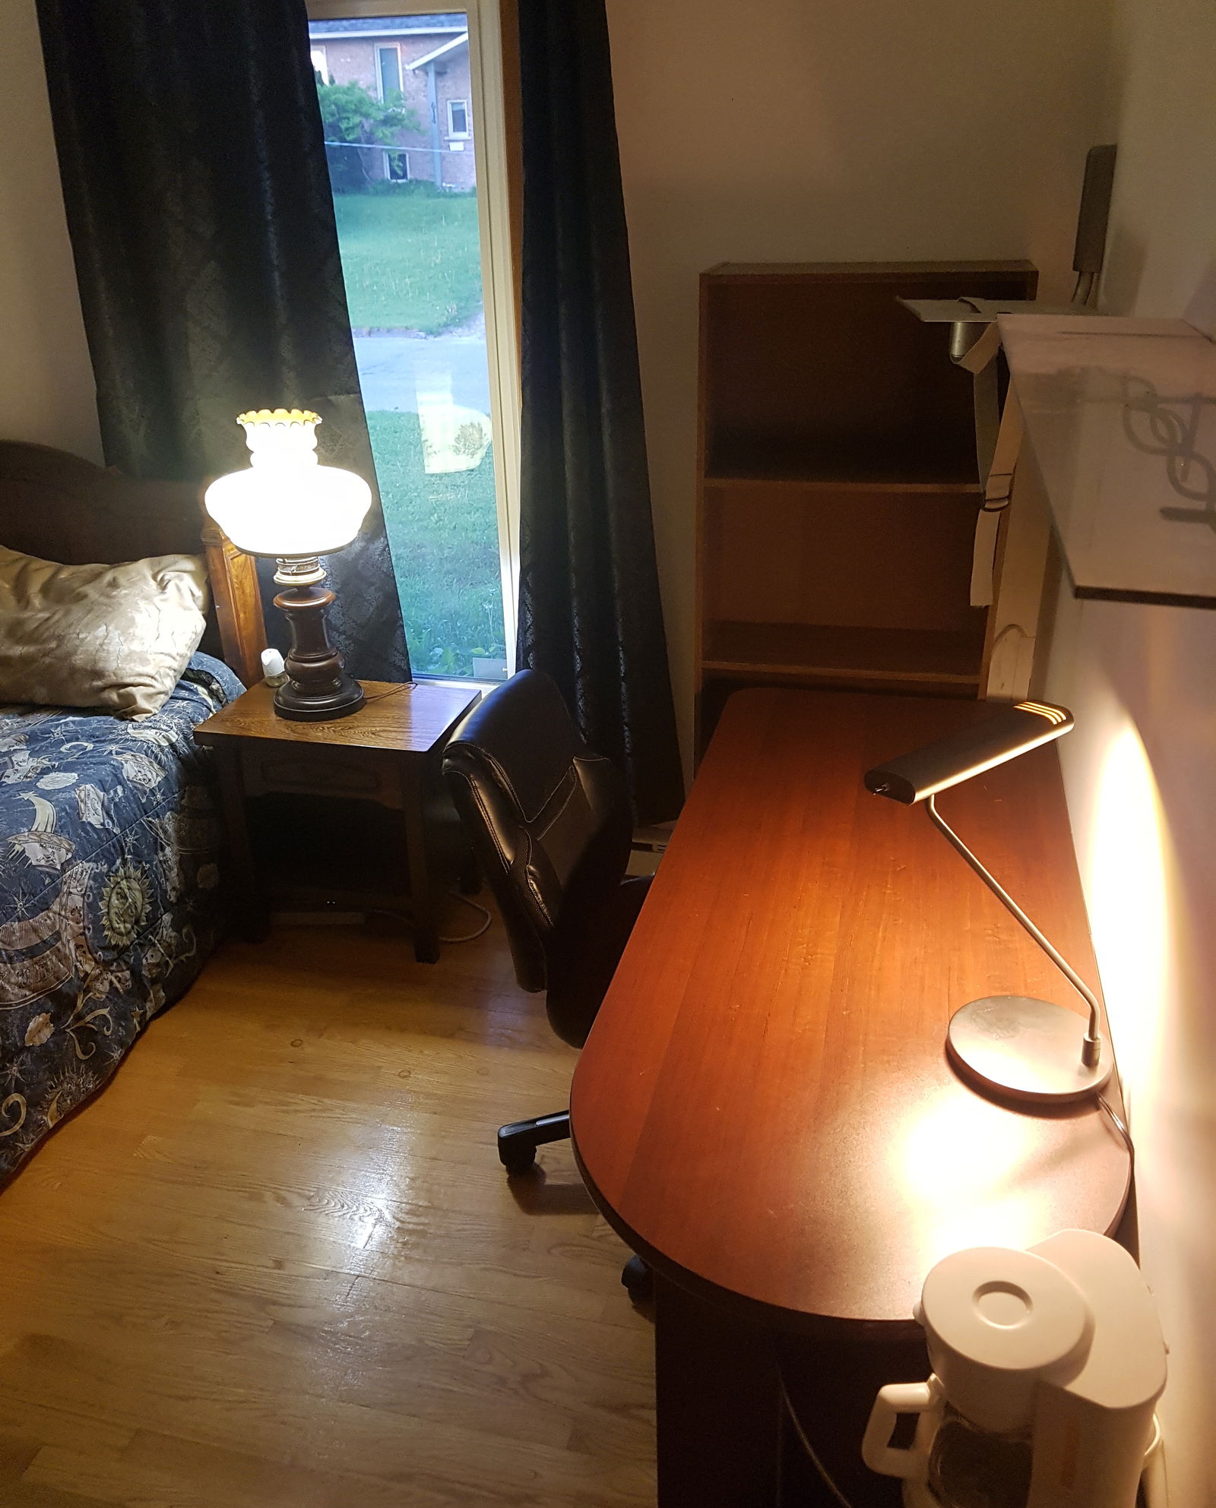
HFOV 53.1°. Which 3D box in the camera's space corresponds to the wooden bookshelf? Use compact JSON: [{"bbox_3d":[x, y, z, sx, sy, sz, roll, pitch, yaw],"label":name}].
[{"bbox_3d":[0.508,-0.237,2.609,0.591,1.502,0.271,5,27,14],"label":"wooden bookshelf"}]

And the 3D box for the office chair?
[{"bbox_3d":[0.115,0.333,2.074,0.670,0.960,0.610,5,27,14],"label":"office chair"}]

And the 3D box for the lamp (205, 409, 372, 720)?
[{"bbox_3d":[-0.688,-0.419,2.722,0.395,0.653,0.395,5,27,14],"label":"lamp"}]

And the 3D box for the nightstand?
[{"bbox_3d":[-0.607,0.160,2.926,0.547,0.570,0.343,4,26,12],"label":"nightstand"}]

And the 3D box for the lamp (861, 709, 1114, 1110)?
[{"bbox_3d":[0.479,0.140,1.463,0.309,0.340,0.394,10,28,23],"label":"lamp"}]

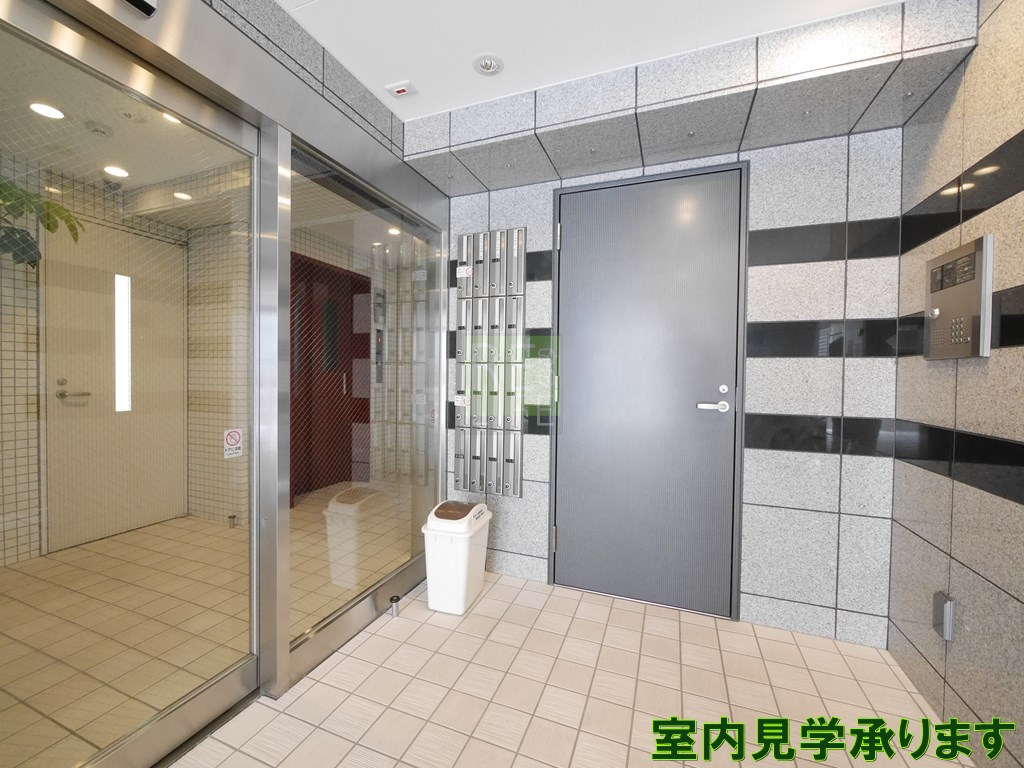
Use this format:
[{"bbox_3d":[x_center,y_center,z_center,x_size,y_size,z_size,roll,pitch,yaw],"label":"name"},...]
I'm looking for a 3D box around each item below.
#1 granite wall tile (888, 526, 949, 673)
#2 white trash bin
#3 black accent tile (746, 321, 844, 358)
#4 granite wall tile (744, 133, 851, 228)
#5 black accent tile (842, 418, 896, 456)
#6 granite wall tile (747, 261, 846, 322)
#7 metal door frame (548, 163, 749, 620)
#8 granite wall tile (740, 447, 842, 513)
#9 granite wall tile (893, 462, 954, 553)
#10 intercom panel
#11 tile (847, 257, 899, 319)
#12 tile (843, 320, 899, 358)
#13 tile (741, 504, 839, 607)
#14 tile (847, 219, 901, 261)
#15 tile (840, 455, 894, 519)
[{"bbox_3d":[1.473,0.749,1.495,0.020,0.403,0.368,1,1,21],"label":"granite wall tile"},{"bbox_3d":[-0.254,0.812,2.011,0.241,0.470,0.306,1,1,16],"label":"white trash bin"},{"bbox_3d":[1.214,-0.191,1.785,0.355,0.156,0.020,1,1,21],"label":"black accent tile"},{"bbox_3d":[1.188,-0.841,1.764,0.394,0.354,0.020,1,1,20],"label":"granite wall tile"},{"bbox_3d":[1.443,0.213,1.686,0.169,0.156,0.020,1,1,20],"label":"black accent tile"},{"bbox_3d":[1.217,-0.391,1.780,0.355,0.245,0.020,1,1,21],"label":"granite wall tile"},{"bbox_3d":[0.628,0.034,2.018,0.879,2.037,0.100,1,1,20],"label":"metal door frame"},{"bbox_3d":[1.206,0.415,1.797,0.355,0.247,0.020,1,1,21],"label":"granite wall tile"},{"bbox_3d":[1.480,0.426,1.492,0.022,0.246,0.366,1,1,21],"label":"granite wall tile"},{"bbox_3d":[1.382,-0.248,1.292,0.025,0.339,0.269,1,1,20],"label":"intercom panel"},{"bbox_3d":[1.468,-0.387,1.695,0.170,0.244,0.022,1,1,21],"label":"tile"},{"bbox_3d":[1.465,-0.187,1.698,0.170,0.157,0.022,1,1,21],"label":"tile"},{"bbox_3d":[1.202,0.740,1.804,0.355,0.403,0.020,1,1,21],"label":"tile"},{"bbox_3d":[1.452,-0.581,1.670,0.170,0.155,0.020,1,1,20],"label":"tile"},{"bbox_3d":[1.458,0.422,1.708,0.170,0.246,0.022,1,1,21],"label":"tile"}]

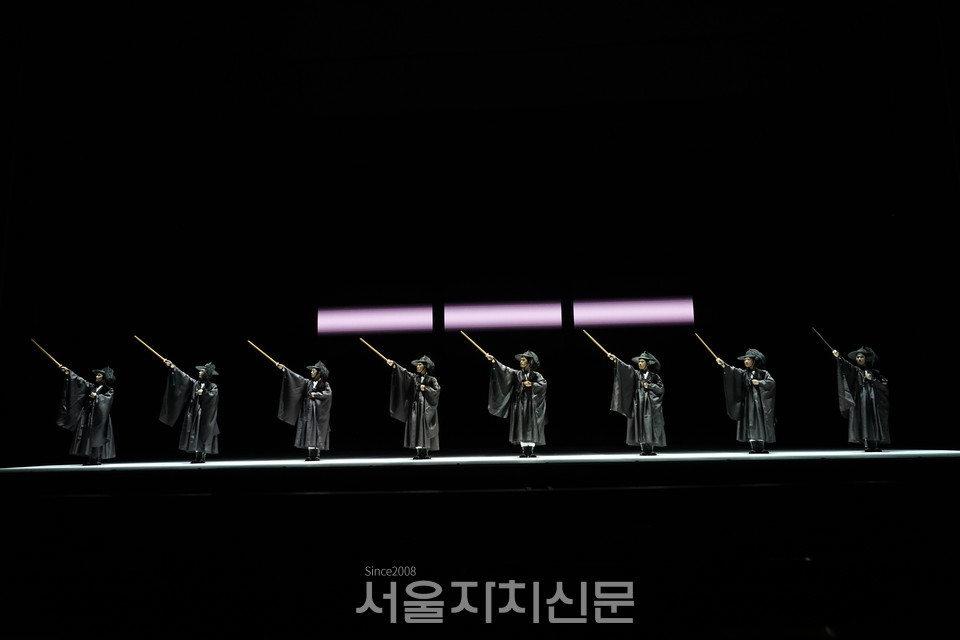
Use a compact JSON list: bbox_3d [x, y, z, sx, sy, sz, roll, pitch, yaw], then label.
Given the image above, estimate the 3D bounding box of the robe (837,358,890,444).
[{"bbox_3d":[6.539,1.376,11.828,0.800,1.452,0.620,-7,-10,33],"label":"robe"}]

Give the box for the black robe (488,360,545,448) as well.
[{"bbox_3d":[0.680,1.486,12.422,0.998,1.524,0.580,-4,-9,18],"label":"black robe"}]

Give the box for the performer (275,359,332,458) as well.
[{"bbox_3d":[-3.195,1.659,12.667,0.969,1.807,0.620,-5,-10,20],"label":"performer"}]

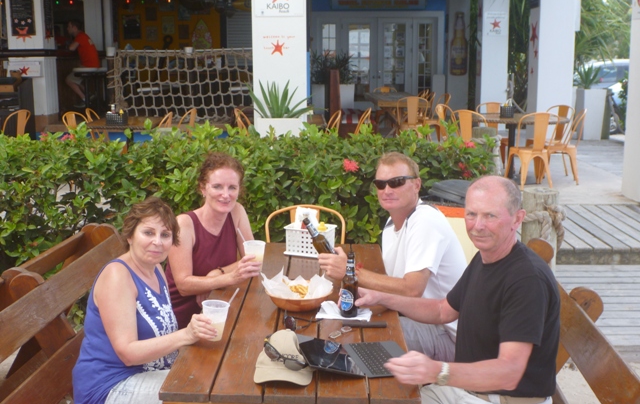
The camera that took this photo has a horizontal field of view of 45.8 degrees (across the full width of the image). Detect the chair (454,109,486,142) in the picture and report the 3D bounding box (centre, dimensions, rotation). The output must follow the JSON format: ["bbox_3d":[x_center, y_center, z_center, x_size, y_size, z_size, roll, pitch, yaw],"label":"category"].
[{"bbox_3d":[1.851,-0.673,8.921,0.510,0.850,0.460,-10,14,-42],"label":"chair"}]

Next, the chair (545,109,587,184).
[{"bbox_3d":[2.878,-0.672,8.918,0.510,0.850,0.460,3,11,16],"label":"chair"}]

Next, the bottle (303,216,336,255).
[{"bbox_3d":[0.006,0.167,3.220,0.062,0.232,0.062,-35,6,0],"label":"bottle"}]

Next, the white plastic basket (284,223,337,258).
[{"bbox_3d":[-0.040,0.191,3.686,0.230,0.125,0.145,6,12,27],"label":"white plastic basket"}]

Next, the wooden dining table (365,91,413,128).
[{"bbox_3d":[1.356,-1.435,13.128,0.880,0.760,2.300,0,11,0],"label":"wooden dining table"}]

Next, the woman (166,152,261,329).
[{"bbox_3d":[-0.385,0.441,3.189,0.650,1.300,0.470,8,14,38],"label":"woman"}]

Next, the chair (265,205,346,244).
[{"bbox_3d":[-0.082,0.476,4.281,0.460,0.850,0.510,0,11,0],"label":"chair"}]

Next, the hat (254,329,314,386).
[{"bbox_3d":[-0.103,0.455,2.326,0.180,0.118,0.255,1,11,3],"label":"hat"}]

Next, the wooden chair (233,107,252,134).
[{"bbox_3d":[-0.754,-0.682,9.042,0.480,0.850,0.440,1,11,7],"label":"wooden chair"}]

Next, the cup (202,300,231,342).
[{"bbox_3d":[-0.333,0.382,2.409,0.092,0.113,0.092,5,11,-1],"label":"cup"}]

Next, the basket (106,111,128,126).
[{"bbox_3d":[-2.097,-0.873,7.843,0.235,0.140,0.165,-1,11,-8],"label":"basket"}]

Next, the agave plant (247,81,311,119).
[{"bbox_3d":[-0.365,-0.937,7.000,0.620,0.370,0.600,0,11,0],"label":"agave plant"}]

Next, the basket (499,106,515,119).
[{"bbox_3d":[2.182,-1.057,8.826,0.170,0.140,0.190,3,11,14],"label":"basket"}]

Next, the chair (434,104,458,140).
[{"bbox_3d":[1.781,-0.811,9.663,0.510,0.850,0.460,10,15,43],"label":"chair"}]

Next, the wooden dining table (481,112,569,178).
[{"bbox_3d":[2.341,-0.618,8.879,1.150,0.750,1.130,0,11,0],"label":"wooden dining table"}]

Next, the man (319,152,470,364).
[{"bbox_3d":[0.285,0.447,3.129,0.710,1.310,0.540,-7,13,-33],"label":"man"}]

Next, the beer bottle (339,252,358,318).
[{"bbox_3d":[0.112,0.295,2.698,0.062,0.232,0.062,3,11,-1],"label":"beer bottle"}]

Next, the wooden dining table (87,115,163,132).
[{"bbox_3d":[-2.000,-0.464,7.954,0.660,0.750,1.050,0,11,-2],"label":"wooden dining table"}]

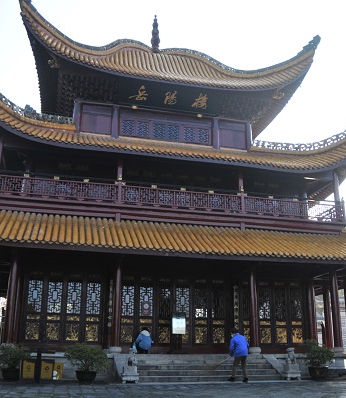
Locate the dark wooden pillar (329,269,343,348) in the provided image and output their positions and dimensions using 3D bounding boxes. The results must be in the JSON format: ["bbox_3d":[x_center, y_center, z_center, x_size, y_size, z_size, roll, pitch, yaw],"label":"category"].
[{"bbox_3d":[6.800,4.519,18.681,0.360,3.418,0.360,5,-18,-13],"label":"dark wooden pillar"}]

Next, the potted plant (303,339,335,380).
[{"bbox_3d":[4.745,5.183,14.553,1.004,1.223,1.004,5,-18,-13],"label":"potted plant"}]

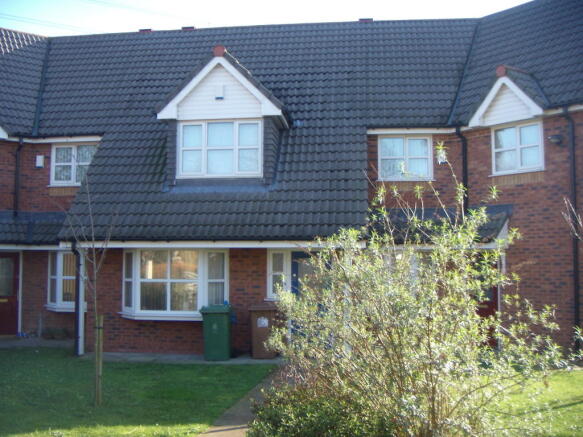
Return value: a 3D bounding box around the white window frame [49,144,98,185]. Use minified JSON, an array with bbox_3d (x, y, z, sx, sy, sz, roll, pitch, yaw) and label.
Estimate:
[{"bbox_3d":[-5.245,-1.299,15.436,1.190,1.050,0.100,0,-5,6],"label":"white window frame"}]

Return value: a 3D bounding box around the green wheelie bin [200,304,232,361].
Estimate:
[{"bbox_3d":[-1.455,2.209,12.441,0.570,1.060,0.700,0,-3,3],"label":"green wheelie bin"}]

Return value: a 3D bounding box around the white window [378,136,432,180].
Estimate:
[{"bbox_3d":[2.554,-1.362,14.386,1.230,1.040,0.090,0,-3,8],"label":"white window"}]

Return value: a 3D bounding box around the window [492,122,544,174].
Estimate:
[{"bbox_3d":[4.689,-1.453,13.262,0.100,1.050,1.140,5,-6,-44],"label":"window"}]

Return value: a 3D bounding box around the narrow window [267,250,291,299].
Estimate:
[{"bbox_3d":[-0.260,1.117,12.824,0.510,1.030,0.100,0,-5,6],"label":"narrow window"}]

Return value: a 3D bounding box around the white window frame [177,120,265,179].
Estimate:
[{"bbox_3d":[-1.507,-1.461,13.538,1.850,1.240,0.100,0,-5,6],"label":"white window frame"}]

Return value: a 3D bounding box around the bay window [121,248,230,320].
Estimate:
[{"bbox_3d":[-2.408,1.320,12.862,2.280,1.420,0.460,0,-3,8],"label":"bay window"}]

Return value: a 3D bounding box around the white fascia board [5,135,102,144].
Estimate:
[{"bbox_3d":[-5.668,-1.882,15.303,2.250,0.140,0.050,0,-3,8],"label":"white fascia board"}]

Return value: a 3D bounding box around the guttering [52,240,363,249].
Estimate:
[{"bbox_3d":[-1.612,0.521,12.612,6.140,0.160,0.100,0,-5,6],"label":"guttering"}]

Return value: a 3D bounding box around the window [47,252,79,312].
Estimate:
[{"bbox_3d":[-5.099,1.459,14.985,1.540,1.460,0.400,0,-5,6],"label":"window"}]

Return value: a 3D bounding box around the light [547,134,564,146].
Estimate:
[{"bbox_3d":[5.077,-1.496,12.316,0.180,0.190,0.220,2,-4,-37],"label":"light"}]

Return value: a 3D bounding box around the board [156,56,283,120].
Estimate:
[{"bbox_3d":[-1.516,-2.755,13.542,2.650,1.320,0.180,0,-5,6],"label":"board"}]

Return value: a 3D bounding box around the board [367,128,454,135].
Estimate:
[{"bbox_3d":[2.647,-1.935,14.231,1.930,0.130,0.040,0,-3,8],"label":"board"}]

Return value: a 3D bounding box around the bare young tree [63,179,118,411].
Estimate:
[{"bbox_3d":[-2.667,0.951,8.450,0.740,3.060,0.700,0,-3,0],"label":"bare young tree"}]

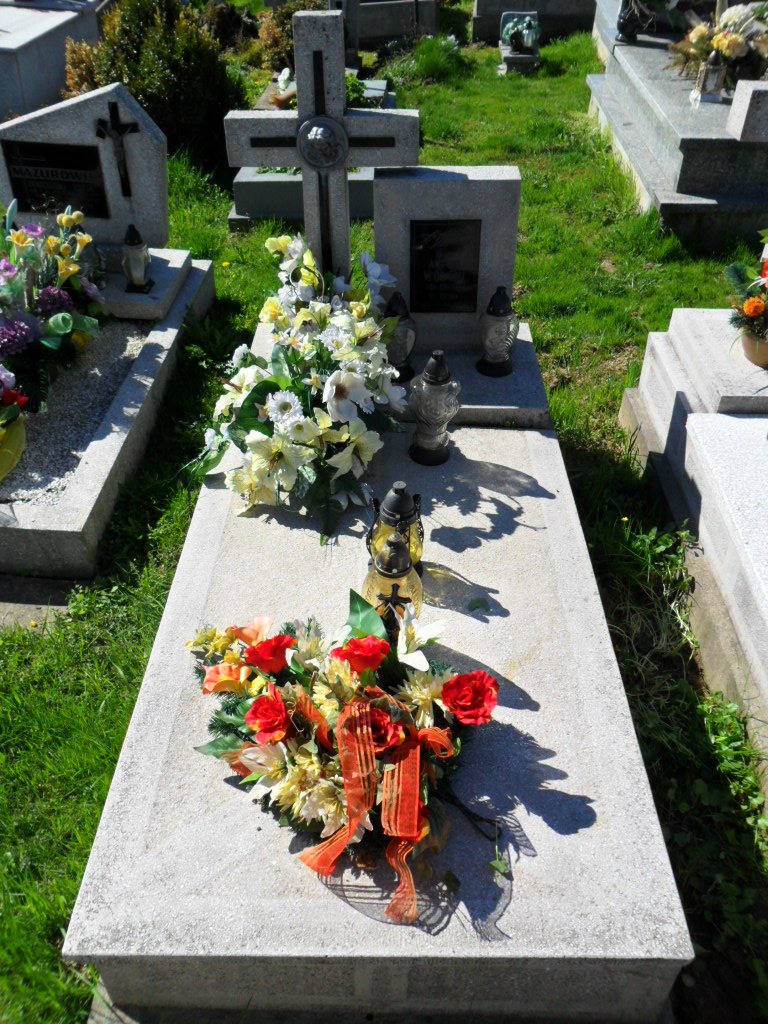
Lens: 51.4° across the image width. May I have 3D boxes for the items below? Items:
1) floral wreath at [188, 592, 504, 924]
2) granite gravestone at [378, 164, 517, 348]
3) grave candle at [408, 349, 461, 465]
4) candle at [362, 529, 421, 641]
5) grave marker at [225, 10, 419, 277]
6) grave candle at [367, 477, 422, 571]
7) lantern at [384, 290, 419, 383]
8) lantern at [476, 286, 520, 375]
[{"bbox_3d":[-0.100,0.387,1.367,0.594,0.228,0.522,0,40,1],"label":"floral wreath"},{"bbox_3d":[0.180,-0.746,2.386,0.409,0.512,0.113,0,40,1],"label":"granite gravestone"},{"bbox_3d":[0.125,-0.276,2.086,0.136,0.312,0.119,0,40,1],"label":"grave candle"},{"bbox_3d":[0.018,0.160,1.592,0.122,0.284,0.119,0,40,1],"label":"candle"},{"bbox_3d":[-0.165,-0.905,2.285,0.518,0.892,0.073,0,40,1],"label":"grave marker"},{"bbox_3d":[0.034,0.035,1.775,0.127,0.237,0.116,0,40,1],"label":"grave candle"},{"bbox_3d":[0.040,-0.509,2.310,0.112,0.251,0.110,0,40,1],"label":"lantern"},{"bbox_3d":[0.334,-0.533,2.332,0.118,0.255,0.114,0,40,1],"label":"lantern"}]

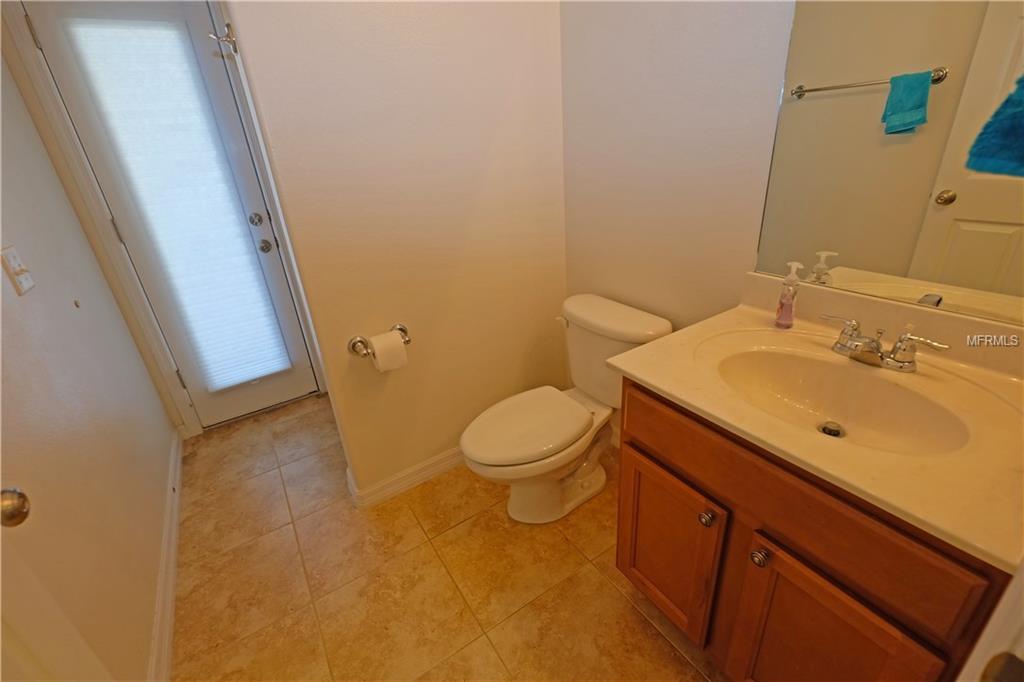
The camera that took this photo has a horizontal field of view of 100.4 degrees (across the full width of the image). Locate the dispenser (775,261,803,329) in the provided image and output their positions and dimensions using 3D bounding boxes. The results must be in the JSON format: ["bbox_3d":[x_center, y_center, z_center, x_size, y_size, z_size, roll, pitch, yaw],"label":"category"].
[{"bbox_3d":[0.702,-0.118,1.072,0.045,0.163,0.055,-6,23,-4],"label":"dispenser"}]

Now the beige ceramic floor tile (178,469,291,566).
[{"bbox_3d":[-1.138,0.711,1.741,0.403,0.010,0.403,-18,27,-29],"label":"beige ceramic floor tile"}]

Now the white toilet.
[{"bbox_3d":[0.164,0.291,1.575,0.742,0.715,0.475,-17,26,-27],"label":"white toilet"}]

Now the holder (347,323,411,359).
[{"bbox_3d":[-0.461,0.012,1.515,0.217,0.068,0.092,-17,26,-27],"label":"holder"}]

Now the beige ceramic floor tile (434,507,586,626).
[{"bbox_3d":[-0.017,0.735,1.494,0.403,0.010,0.403,-18,27,-29],"label":"beige ceramic floor tile"}]

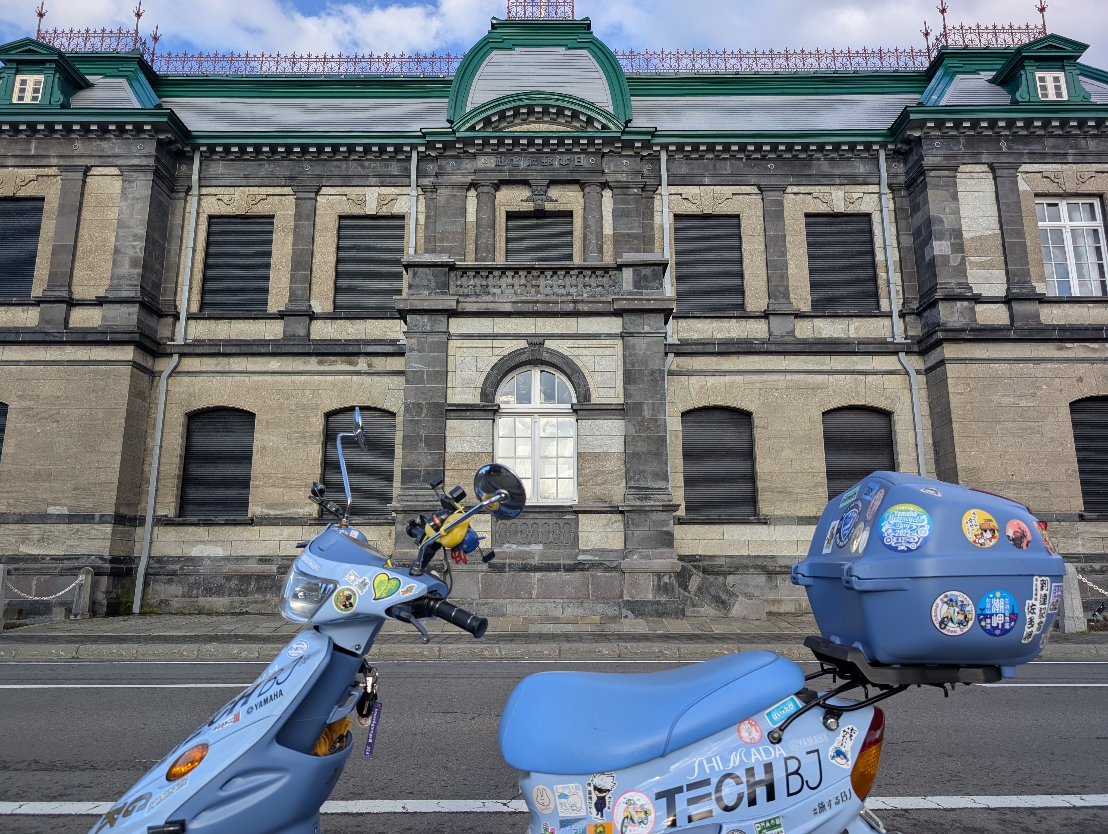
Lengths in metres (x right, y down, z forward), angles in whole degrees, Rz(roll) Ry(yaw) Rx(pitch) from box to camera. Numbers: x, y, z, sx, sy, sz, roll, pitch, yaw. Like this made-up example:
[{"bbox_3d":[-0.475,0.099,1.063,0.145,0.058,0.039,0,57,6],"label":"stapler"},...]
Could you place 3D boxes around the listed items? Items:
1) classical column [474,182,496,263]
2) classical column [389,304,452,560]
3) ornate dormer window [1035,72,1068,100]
[{"bbox_3d":[-1.498,-3.683,16.733,0.521,2.938,0.490,0,-12,0],"label":"classical column"},{"bbox_3d":[-2.313,0.274,14.077,0.950,4.459,0.850,0,-12,0],"label":"classical column"},{"bbox_3d":[8.937,-5.956,13.826,0.543,0.560,0.120,0,-11,0],"label":"ornate dormer window"}]

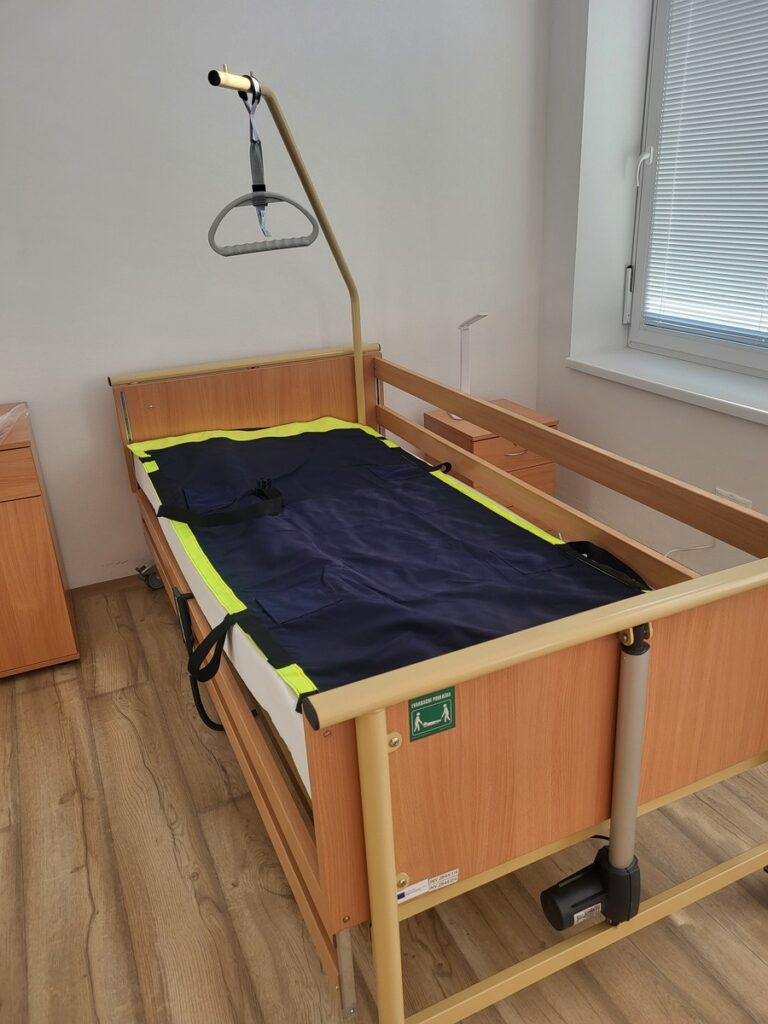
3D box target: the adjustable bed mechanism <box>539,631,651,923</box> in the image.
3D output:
[{"bbox_3d":[0.341,0.453,1.218,0.210,0.618,0.092,-12,25,-21],"label":"adjustable bed mechanism"}]

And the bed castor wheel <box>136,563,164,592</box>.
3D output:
[{"bbox_3d":[-0.875,0.245,2.921,0.060,0.115,0.115,16,29,39],"label":"bed castor wheel"}]

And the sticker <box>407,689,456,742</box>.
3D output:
[{"bbox_3d":[0.063,0.256,0.978,0.065,0.068,0.002,-12,24,-21],"label":"sticker"}]

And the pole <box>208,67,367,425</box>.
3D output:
[{"bbox_3d":[-0.237,-0.601,2.458,0.230,1.350,0.896,4,24,17],"label":"pole"}]

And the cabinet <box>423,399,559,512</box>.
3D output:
[{"bbox_3d":[0.453,-0.175,3.287,0.405,0.473,0.425,-12,24,-21],"label":"cabinet"}]

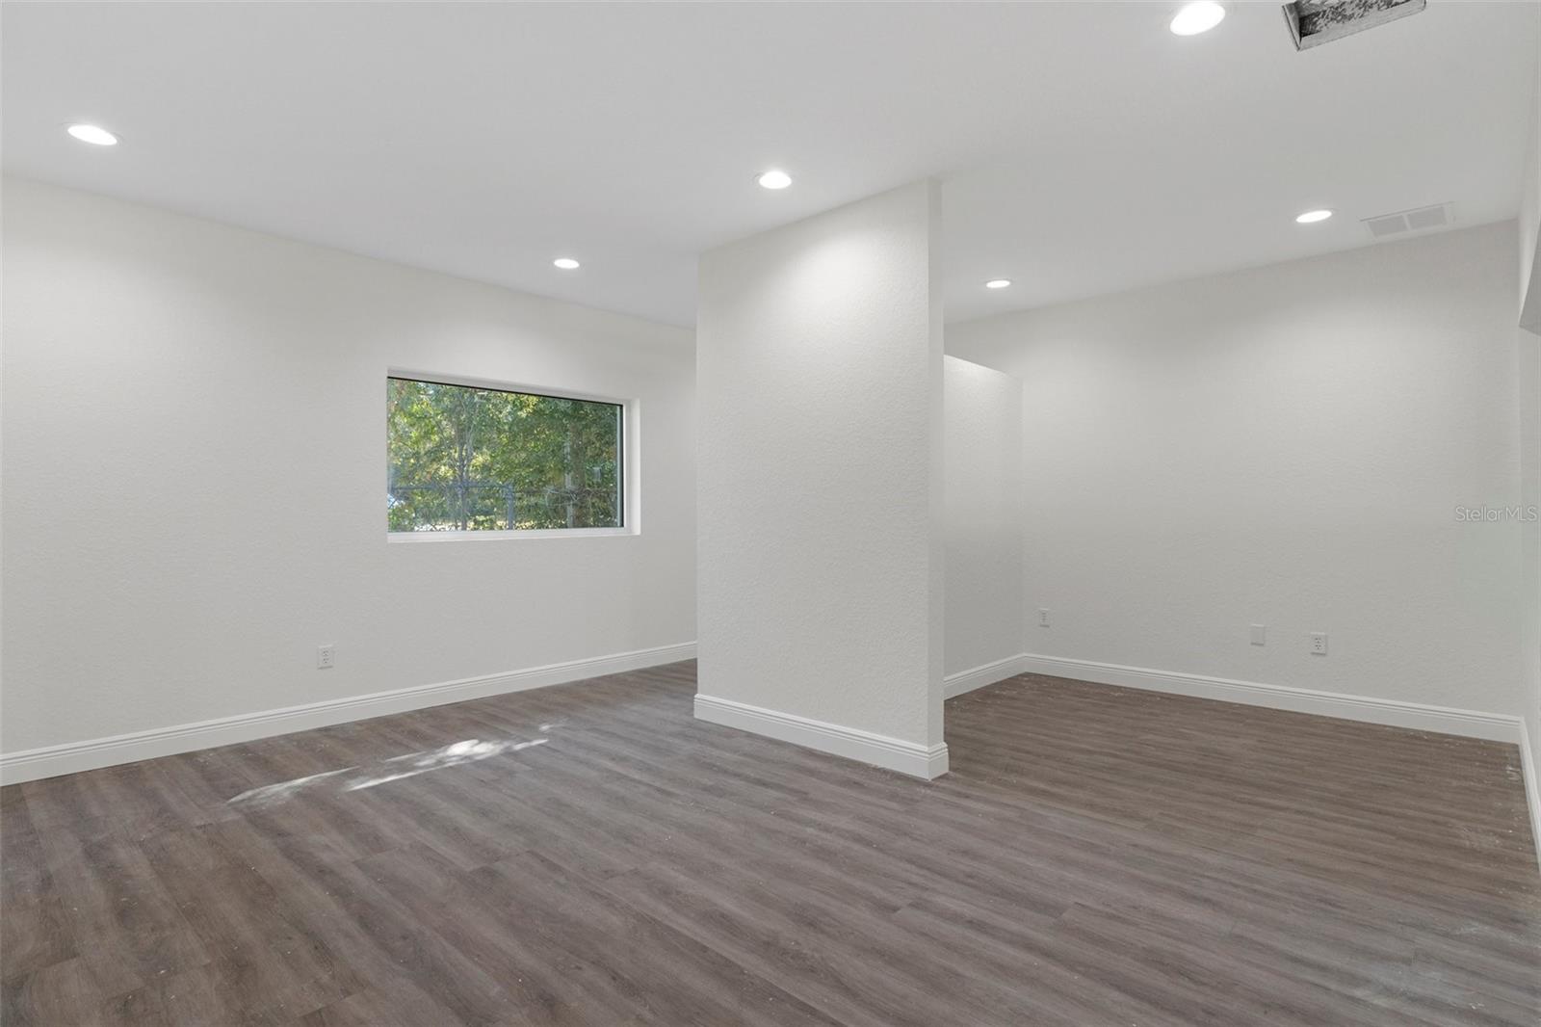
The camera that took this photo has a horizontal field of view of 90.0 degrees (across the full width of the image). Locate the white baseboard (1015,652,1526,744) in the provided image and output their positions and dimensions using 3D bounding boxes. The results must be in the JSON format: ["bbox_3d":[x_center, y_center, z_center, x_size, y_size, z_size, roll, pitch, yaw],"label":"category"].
[{"bbox_3d":[2.582,1.002,4.357,2.390,0.127,0.020,0,0,43],"label":"white baseboard"}]

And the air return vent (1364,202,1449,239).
[{"bbox_3d":[2.992,-1.354,3.604,0.310,0.025,0.340,0,0,43],"label":"air return vent"}]

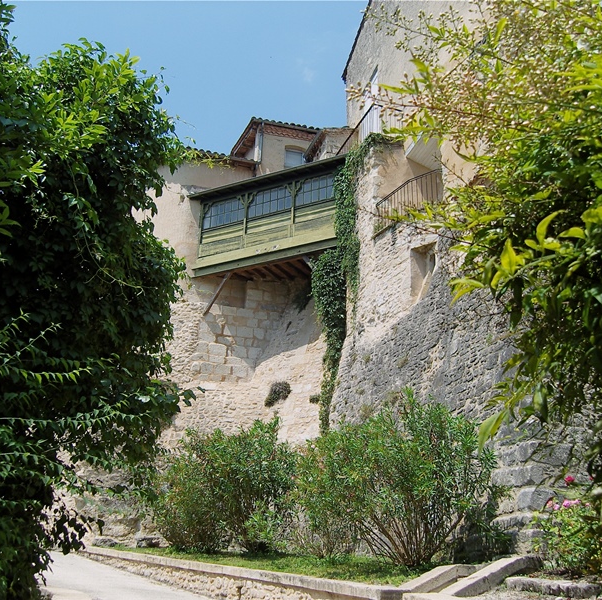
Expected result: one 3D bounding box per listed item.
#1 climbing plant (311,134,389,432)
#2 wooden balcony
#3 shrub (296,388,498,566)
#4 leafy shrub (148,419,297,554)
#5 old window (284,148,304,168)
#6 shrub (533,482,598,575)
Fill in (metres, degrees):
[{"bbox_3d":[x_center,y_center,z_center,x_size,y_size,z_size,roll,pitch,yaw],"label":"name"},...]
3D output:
[{"bbox_3d":[1.395,-0.475,22.600,1.200,8.600,1.800,16,-24,-39],"label":"climbing plant"},{"bbox_3d":[-0.659,-2.490,26.498,5.900,2.900,1.900,-10,-21,28],"label":"wooden balcony"},{"bbox_3d":[1.646,3.061,13.400,3.000,2.750,2.300,-10,-21,28],"label":"shrub"},{"bbox_3d":[-1.677,4.056,17.000,2.750,2.650,2.200,-10,-21,28],"label":"leafy shrub"},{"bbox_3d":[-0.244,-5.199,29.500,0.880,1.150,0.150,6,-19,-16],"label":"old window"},{"bbox_3d":[3.779,3.228,11.100,1.000,1.250,0.900,-8,-20,23],"label":"shrub"}]

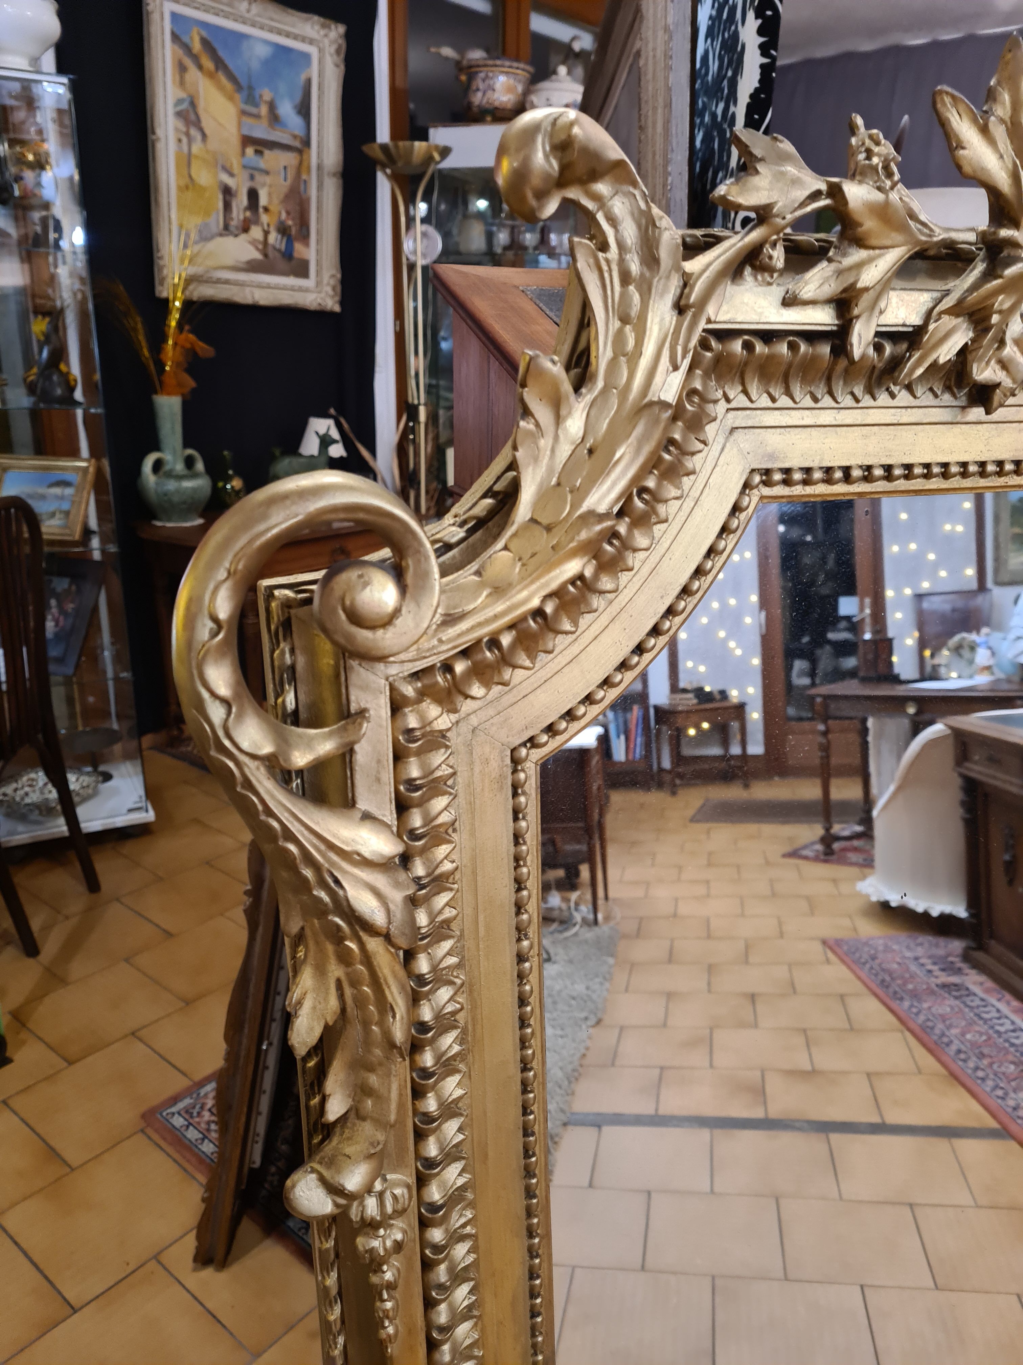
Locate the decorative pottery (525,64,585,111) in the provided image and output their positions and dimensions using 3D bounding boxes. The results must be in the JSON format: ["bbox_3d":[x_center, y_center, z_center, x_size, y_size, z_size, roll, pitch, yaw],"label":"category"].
[{"bbox_3d":[0.170,-2.222,3.852,0.220,0.174,0.192,2,18,2],"label":"decorative pottery"}]

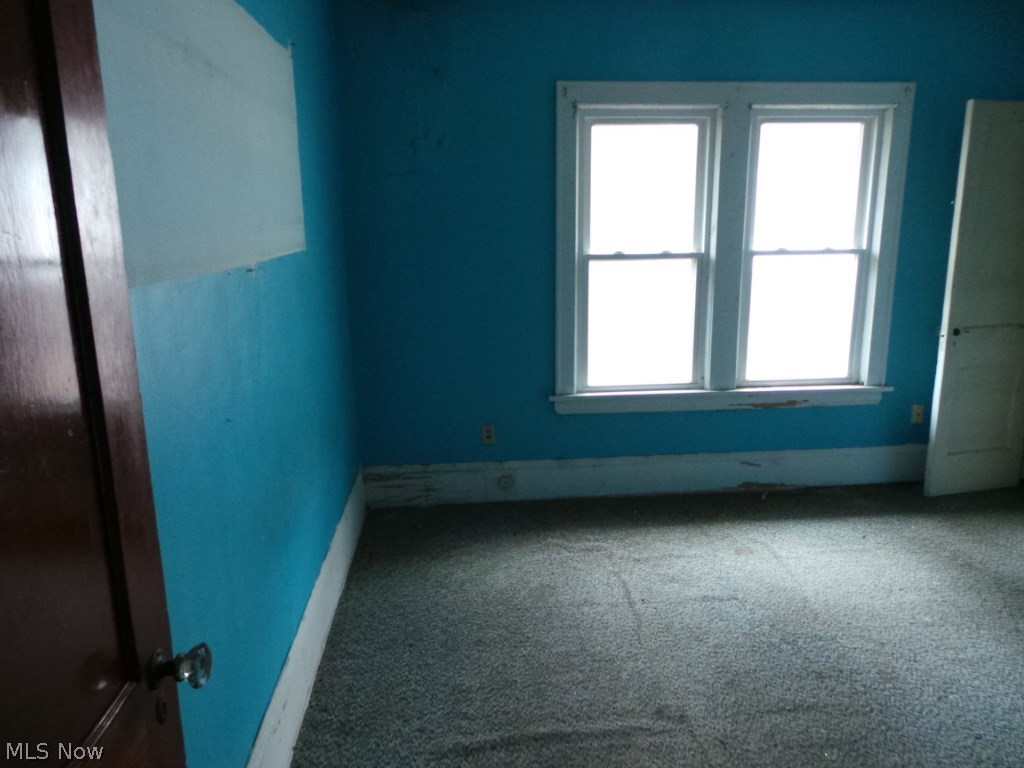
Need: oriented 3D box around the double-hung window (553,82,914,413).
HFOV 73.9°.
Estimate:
[{"bbox_3d":[1.188,-0.709,3.690,1.962,1.726,0.140,-2,11,-5],"label":"double-hung window"}]

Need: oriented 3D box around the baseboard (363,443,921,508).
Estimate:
[{"bbox_3d":[0.979,0.514,3.886,3.578,0.239,0.028,-2,11,-5],"label":"baseboard"}]

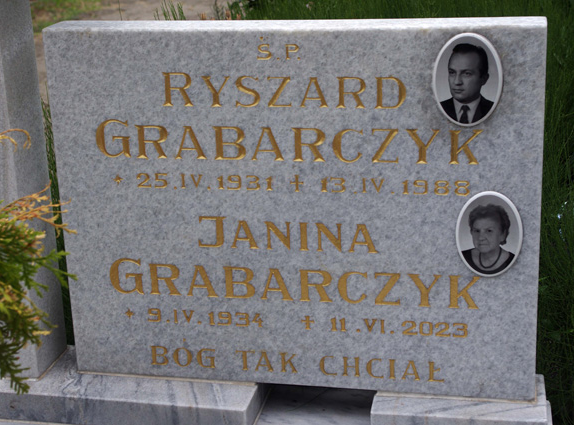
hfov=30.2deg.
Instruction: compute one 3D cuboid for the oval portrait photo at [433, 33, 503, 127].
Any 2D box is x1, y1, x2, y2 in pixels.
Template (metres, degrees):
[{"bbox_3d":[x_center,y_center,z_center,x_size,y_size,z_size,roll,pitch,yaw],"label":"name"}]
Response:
[{"bbox_3d":[0.285,-0.209,1.678,0.109,0.148,0.010,2,17,12],"label":"oval portrait photo"}]

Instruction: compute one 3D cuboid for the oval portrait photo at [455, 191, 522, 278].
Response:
[{"bbox_3d":[0.330,0.037,1.741,0.108,0.147,0.010,2,17,12],"label":"oval portrait photo"}]

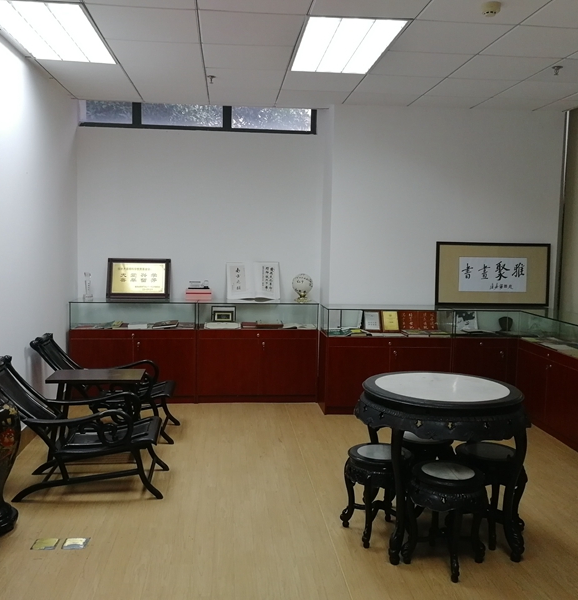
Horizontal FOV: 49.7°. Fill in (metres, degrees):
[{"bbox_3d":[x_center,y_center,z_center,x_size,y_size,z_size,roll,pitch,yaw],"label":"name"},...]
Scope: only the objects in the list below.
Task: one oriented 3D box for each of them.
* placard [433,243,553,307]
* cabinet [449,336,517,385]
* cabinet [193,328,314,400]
[{"bbox_3d":[1.939,-0.240,5.882,1.100,0.590,0.035,0,1,-5],"label":"placard"},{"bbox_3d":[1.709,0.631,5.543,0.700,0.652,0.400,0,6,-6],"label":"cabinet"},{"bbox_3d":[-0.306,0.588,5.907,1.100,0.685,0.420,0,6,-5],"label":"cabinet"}]

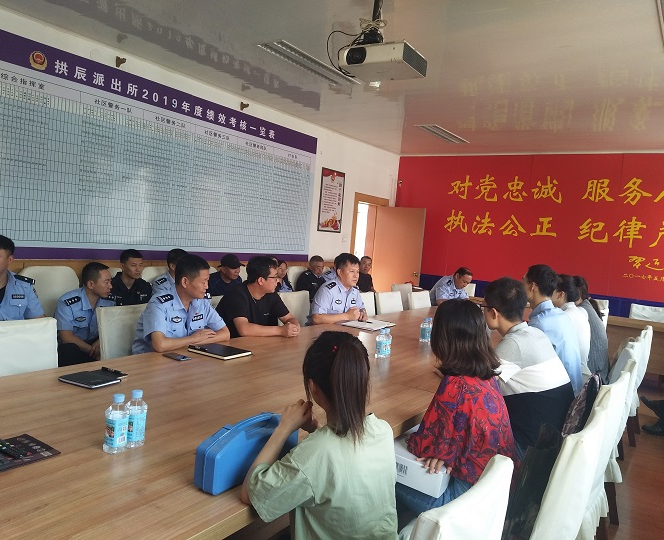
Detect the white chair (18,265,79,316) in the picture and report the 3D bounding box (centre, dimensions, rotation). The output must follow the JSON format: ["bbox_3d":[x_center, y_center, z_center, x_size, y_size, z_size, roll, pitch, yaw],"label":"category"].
[{"bbox_3d":[-1.932,0.527,3.914,0.560,1.030,0.480,7,4,33],"label":"white chair"}]

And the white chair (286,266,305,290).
[{"bbox_3d":[-0.317,0.504,6.387,0.560,1.030,0.480,7,4,33],"label":"white chair"}]

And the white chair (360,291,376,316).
[{"bbox_3d":[0.347,0.689,4.692,0.550,0.950,0.460,7,4,33],"label":"white chair"}]

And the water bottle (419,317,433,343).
[{"bbox_3d":[0.681,0.427,3.896,0.063,0.168,0.063,7,4,33],"label":"water bottle"}]

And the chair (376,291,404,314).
[{"bbox_3d":[0.648,0.692,5.057,0.550,0.950,0.460,7,4,33],"label":"chair"}]

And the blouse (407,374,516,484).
[{"bbox_3d":[0.470,0.540,1.863,0.430,0.450,0.360,1,5,-45],"label":"blouse"}]

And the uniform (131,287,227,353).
[{"bbox_3d":[-0.936,0.387,3.242,0.380,0.550,0.490,8,5,41],"label":"uniform"}]

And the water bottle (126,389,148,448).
[{"bbox_3d":[-0.602,0.461,1.678,0.063,0.168,0.063,7,4,33],"label":"water bottle"}]

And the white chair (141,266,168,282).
[{"bbox_3d":[-1.397,0.504,4.863,0.570,1.020,0.470,7,4,33],"label":"white chair"}]

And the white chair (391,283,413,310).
[{"bbox_3d":[1.019,0.661,6.635,0.550,0.910,0.460,7,4,33],"label":"white chair"}]

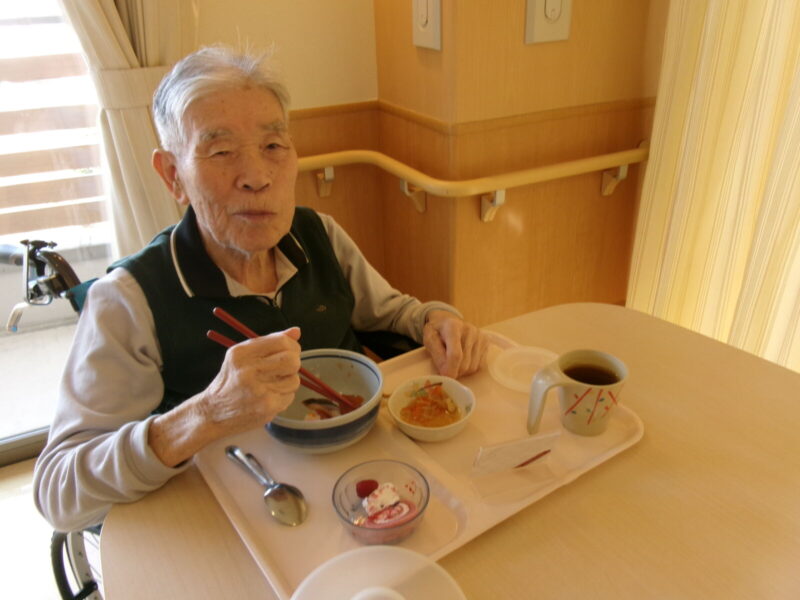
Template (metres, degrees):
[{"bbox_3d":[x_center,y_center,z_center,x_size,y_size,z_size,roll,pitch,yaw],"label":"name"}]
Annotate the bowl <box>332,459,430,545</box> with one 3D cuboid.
[{"bbox_3d":[-0.018,0.211,0.651,0.094,0.045,0.094,0,27,0],"label":"bowl"}]

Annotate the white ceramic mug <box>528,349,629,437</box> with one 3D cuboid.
[{"bbox_3d":[0.211,0.121,0.787,0.127,0.082,0.081,-10,28,-18],"label":"white ceramic mug"}]

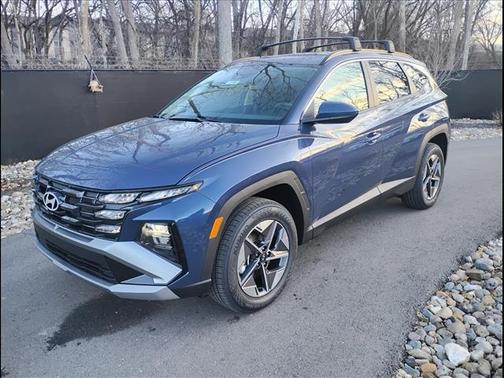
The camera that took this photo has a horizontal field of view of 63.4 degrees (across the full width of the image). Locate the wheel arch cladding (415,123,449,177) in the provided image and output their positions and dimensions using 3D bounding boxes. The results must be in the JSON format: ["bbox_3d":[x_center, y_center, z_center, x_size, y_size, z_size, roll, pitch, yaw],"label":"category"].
[{"bbox_3d":[1.925,-0.438,4.433,0.120,0.500,0.900,10,19,43],"label":"wheel arch cladding"}]

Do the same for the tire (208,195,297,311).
[{"bbox_3d":[0.003,0.416,2.648,0.240,0.735,0.735,10,19,43],"label":"tire"}]

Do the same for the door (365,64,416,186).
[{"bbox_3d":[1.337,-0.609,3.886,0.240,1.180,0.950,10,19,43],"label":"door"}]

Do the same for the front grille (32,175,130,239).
[{"bbox_3d":[-1.146,0.077,2.551,1.250,0.320,0.200,10,19,43],"label":"front grille"}]

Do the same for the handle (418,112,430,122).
[{"bbox_3d":[1.759,-0.730,4.165,0.060,0.070,0.250,10,19,43],"label":"handle"}]

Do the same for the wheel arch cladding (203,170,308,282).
[{"bbox_3d":[0.054,0.193,2.561,0.120,0.570,0.920,10,19,43],"label":"wheel arch cladding"}]

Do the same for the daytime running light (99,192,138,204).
[{"bbox_3d":[-0.698,0.043,2.127,0.215,0.056,0.065,5,17,21],"label":"daytime running light"}]

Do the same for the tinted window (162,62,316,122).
[{"bbox_3d":[-0.111,-0.812,3.485,1.410,0.150,0.830,10,52,43],"label":"tinted window"}]

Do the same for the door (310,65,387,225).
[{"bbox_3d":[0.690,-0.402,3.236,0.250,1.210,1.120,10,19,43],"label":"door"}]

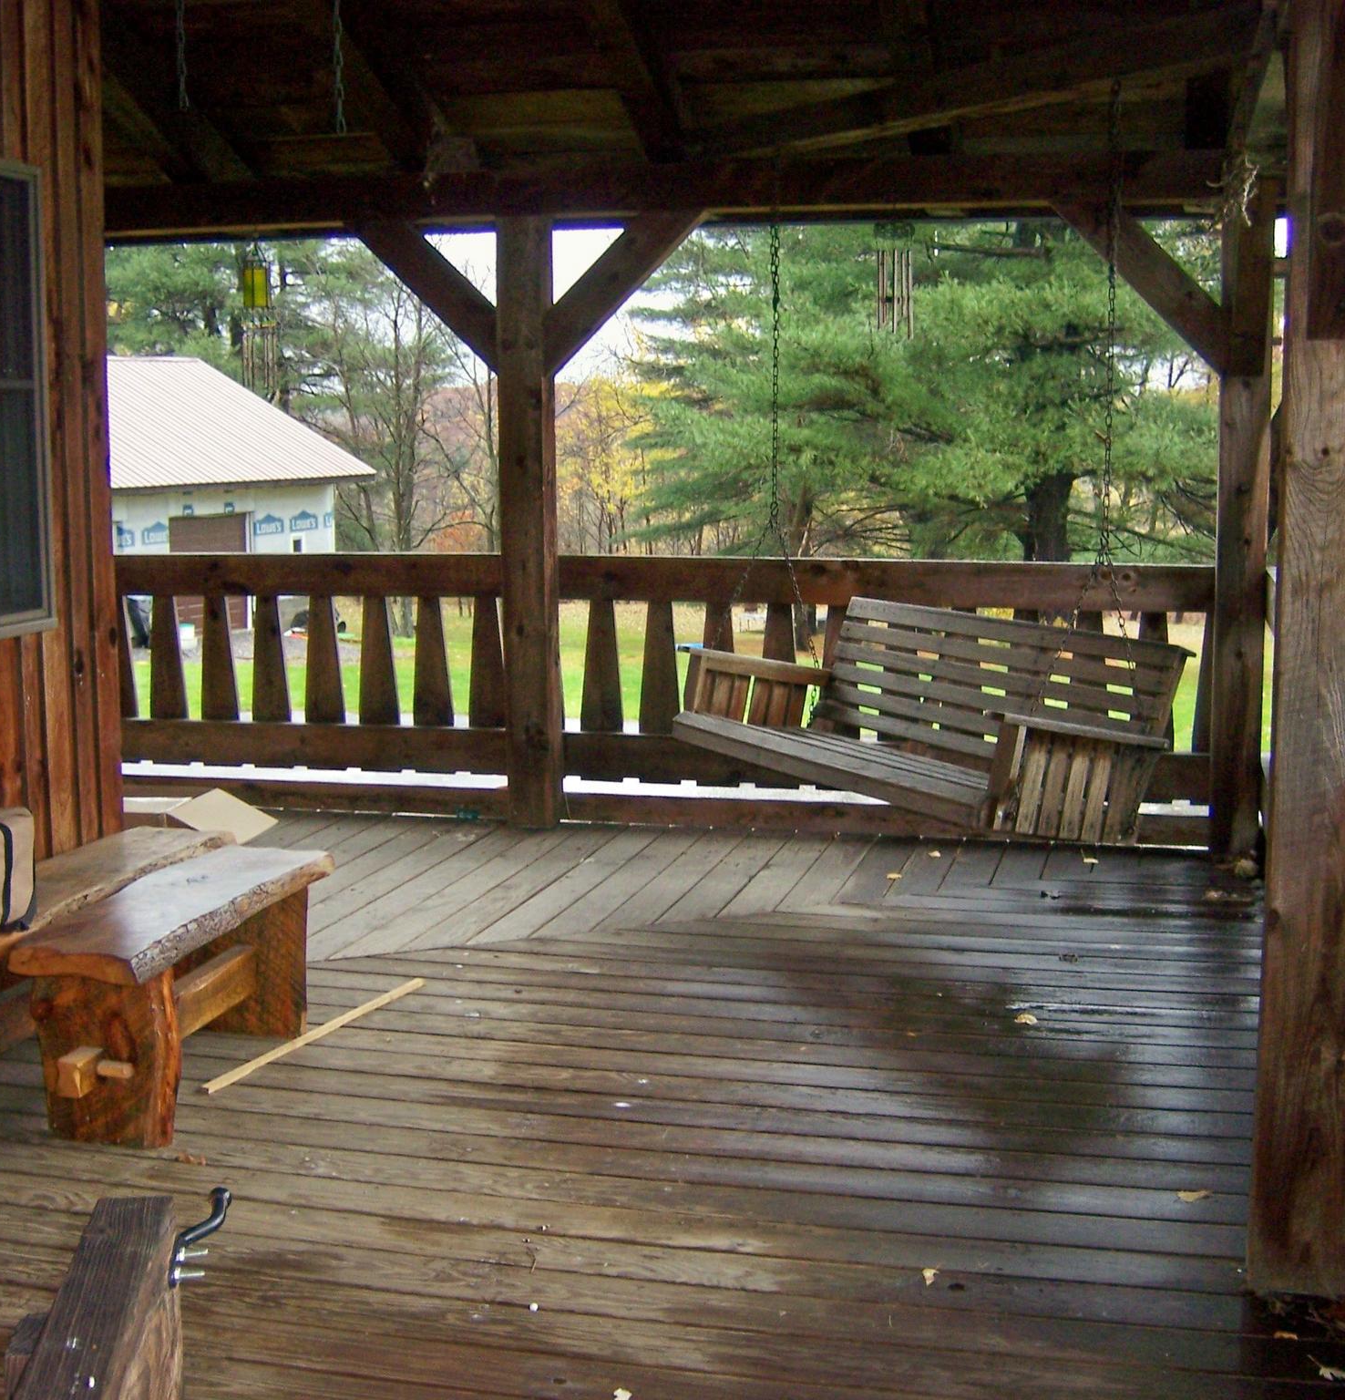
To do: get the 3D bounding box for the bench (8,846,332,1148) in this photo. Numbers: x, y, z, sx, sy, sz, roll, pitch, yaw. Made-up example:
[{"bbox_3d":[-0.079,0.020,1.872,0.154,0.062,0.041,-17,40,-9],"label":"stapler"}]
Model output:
[{"bbox_3d":[-1.074,0.638,4.284,0.330,0.415,0.950,2,9,14],"label":"bench"}]

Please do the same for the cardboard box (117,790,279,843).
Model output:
[{"bbox_3d":[-1.610,0.436,6.199,0.680,0.260,0.420,2,9,14],"label":"cardboard box"}]

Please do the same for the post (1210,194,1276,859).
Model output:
[{"bbox_3d":[1.844,-0.558,6.290,0.161,2.150,0.163,2,9,14],"label":"post"}]

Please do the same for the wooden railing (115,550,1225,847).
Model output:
[{"bbox_3d":[-0.169,-0.037,7.002,4.180,0.945,0.090,2,9,14],"label":"wooden railing"}]

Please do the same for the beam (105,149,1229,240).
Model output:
[{"bbox_3d":[-0.152,-1.734,6.620,4.100,0.175,0.163,2,9,14],"label":"beam"}]

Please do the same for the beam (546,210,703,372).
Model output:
[{"bbox_3d":[-0.219,-1.451,6.678,0.800,0.133,0.135,-44,-4,16],"label":"beam"}]

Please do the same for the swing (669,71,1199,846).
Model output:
[{"bbox_3d":[0.734,-0.693,5.857,0.780,2.090,1.620,-6,10,-31],"label":"swing"}]

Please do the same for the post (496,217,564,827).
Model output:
[{"bbox_3d":[-0.499,-0.612,6.877,0.163,2.120,0.163,2,9,14],"label":"post"}]

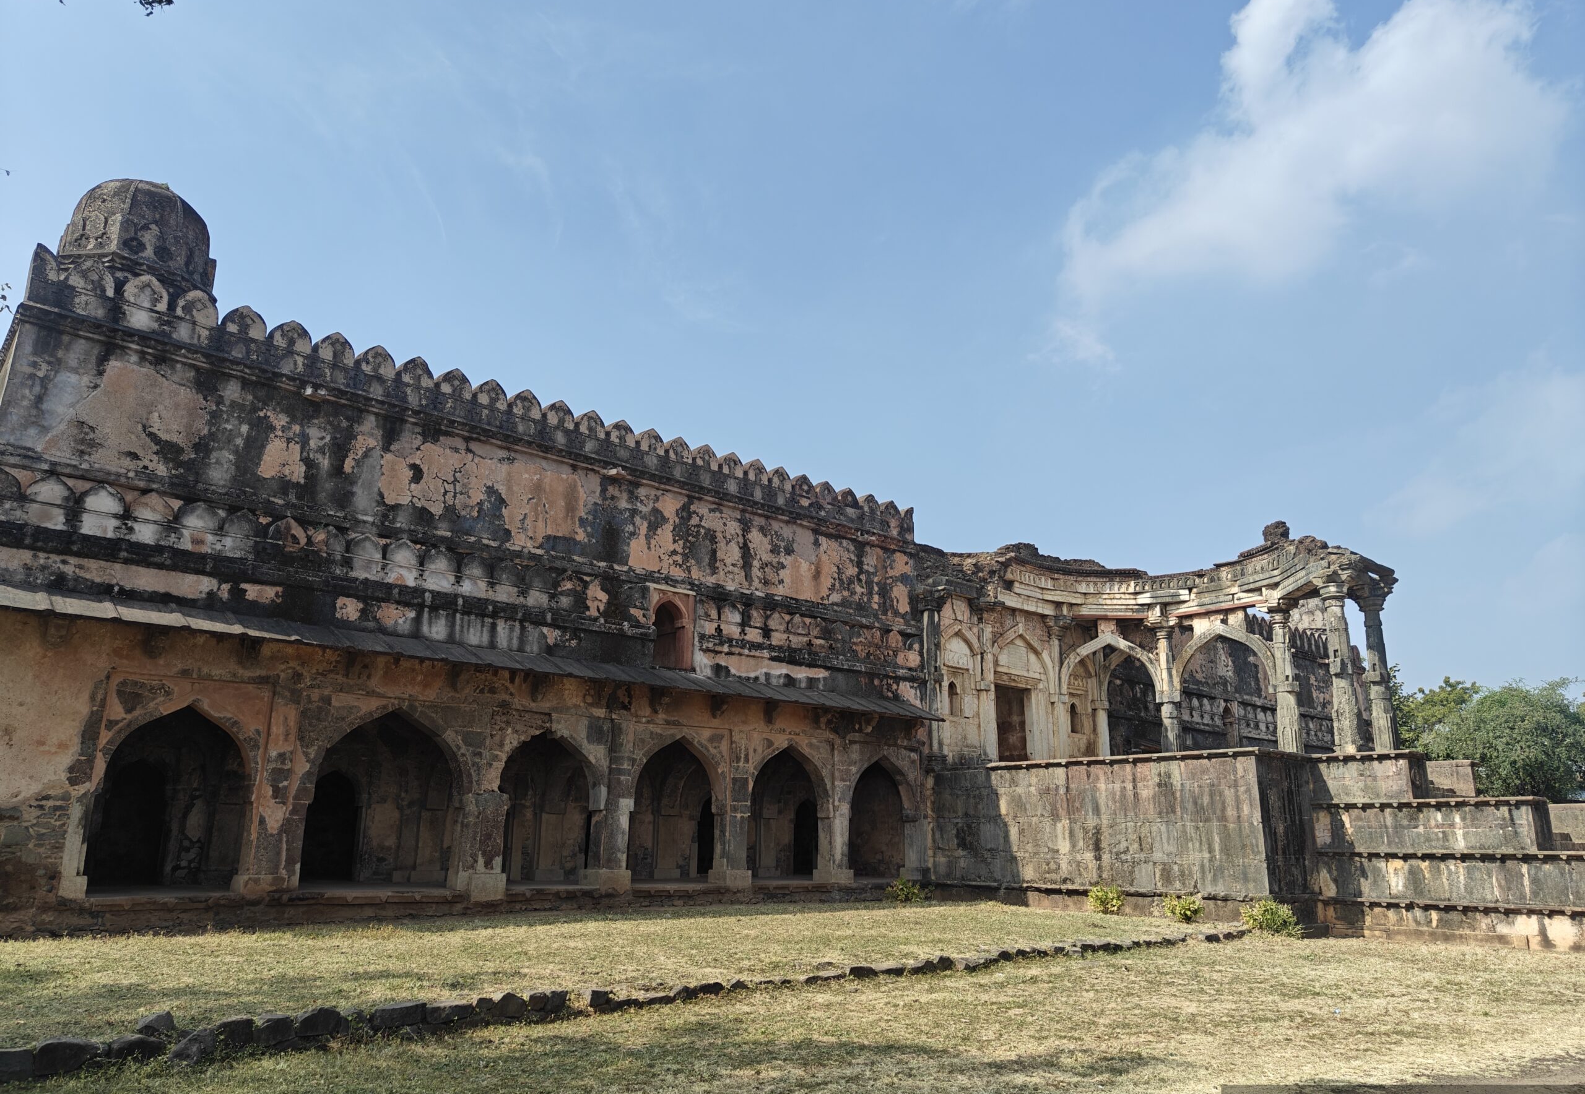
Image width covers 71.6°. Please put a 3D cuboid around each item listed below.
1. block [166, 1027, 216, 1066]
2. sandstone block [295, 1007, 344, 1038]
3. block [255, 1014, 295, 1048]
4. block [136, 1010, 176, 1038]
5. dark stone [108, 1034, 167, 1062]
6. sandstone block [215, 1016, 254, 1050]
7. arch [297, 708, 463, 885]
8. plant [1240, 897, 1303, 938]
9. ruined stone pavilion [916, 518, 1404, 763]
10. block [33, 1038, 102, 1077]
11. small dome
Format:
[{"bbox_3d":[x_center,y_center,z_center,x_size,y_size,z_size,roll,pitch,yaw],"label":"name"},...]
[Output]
[{"bbox_3d":[-4.339,3.615,7.932,0.281,0.253,0.300,14,-20,-41],"label":"block"},{"bbox_3d":[-3.778,3.803,8.788,0.343,0.217,0.300,14,-20,-41],"label":"sandstone block"},{"bbox_3d":[-3.999,3.745,8.501,0.247,0.227,0.300,14,-20,-41],"label":"block"},{"bbox_3d":[-4.533,3.392,7.828,0.250,0.170,0.200,13,-19,-39],"label":"block"},{"bbox_3d":[-4.696,3.595,7.879,0.326,0.176,0.300,14,-20,-41],"label":"dark stone"},{"bbox_3d":[-3.969,3.450,7.821,0.220,0.210,0.240,13,-19,-39],"label":"sandstone block"},{"bbox_3d":[-6.676,4.113,18.055,2.650,2.850,0.500,13,-19,-39],"label":"arch"},{"bbox_3d":[8.242,6.389,18.900,1.000,0.700,0.950,13,-19,-39],"label":"plant"},{"bbox_3d":[9.842,2.567,28.803,9.576,6.783,8.778,14,-20,-41],"label":"ruined stone pavilion"},{"bbox_3d":[-4.596,3.227,6.969,0.360,0.200,0.280,13,-19,-39],"label":"block"},{"bbox_3d":[-11.483,-5.328,19.405,2.394,2.128,2.394,14,-20,-41],"label":"small dome"}]

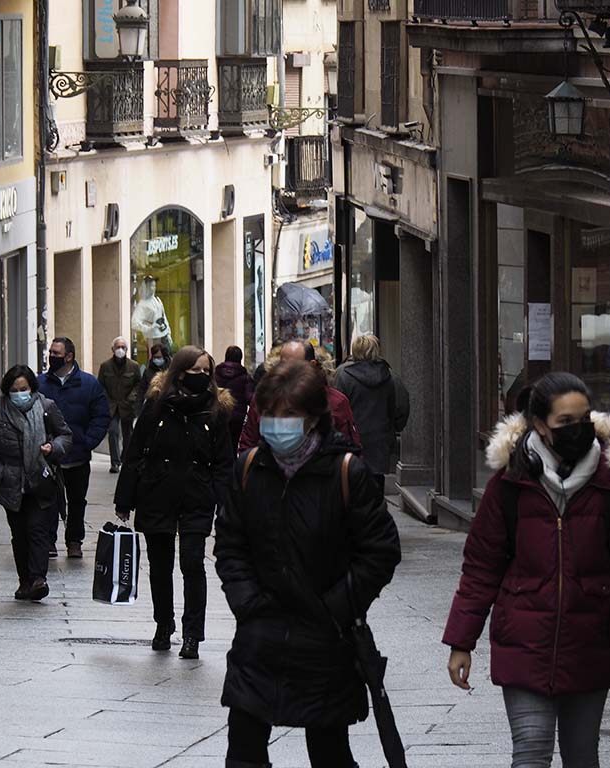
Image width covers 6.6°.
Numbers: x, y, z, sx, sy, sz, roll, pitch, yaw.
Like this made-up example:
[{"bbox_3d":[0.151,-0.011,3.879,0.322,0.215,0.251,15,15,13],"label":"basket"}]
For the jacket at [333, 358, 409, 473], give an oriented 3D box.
[{"bbox_3d":[0.510,0.257,40.800,0.560,0.870,0.380,0,4,-3],"label":"jacket"}]

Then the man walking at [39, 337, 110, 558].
[{"bbox_3d":[-1.852,0.507,42.500,0.580,1.760,0.400,1,4,18],"label":"man walking"}]

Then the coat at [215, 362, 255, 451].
[{"bbox_3d":[-0.770,0.249,59.000,0.480,0.930,0.360,0,4,-3],"label":"coat"}]

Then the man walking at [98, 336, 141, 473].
[{"bbox_3d":[-2.304,0.256,66.500,0.540,1.710,0.420,-1,4,-2],"label":"man walking"}]

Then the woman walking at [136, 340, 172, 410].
[{"bbox_3d":[-1.708,0.358,62.500,0.480,1.640,0.360,0,4,0],"label":"woman walking"}]

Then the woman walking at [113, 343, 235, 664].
[{"bbox_3d":[-0.718,0.636,29.200,0.620,1.700,0.450,-1,4,-5],"label":"woman walking"}]

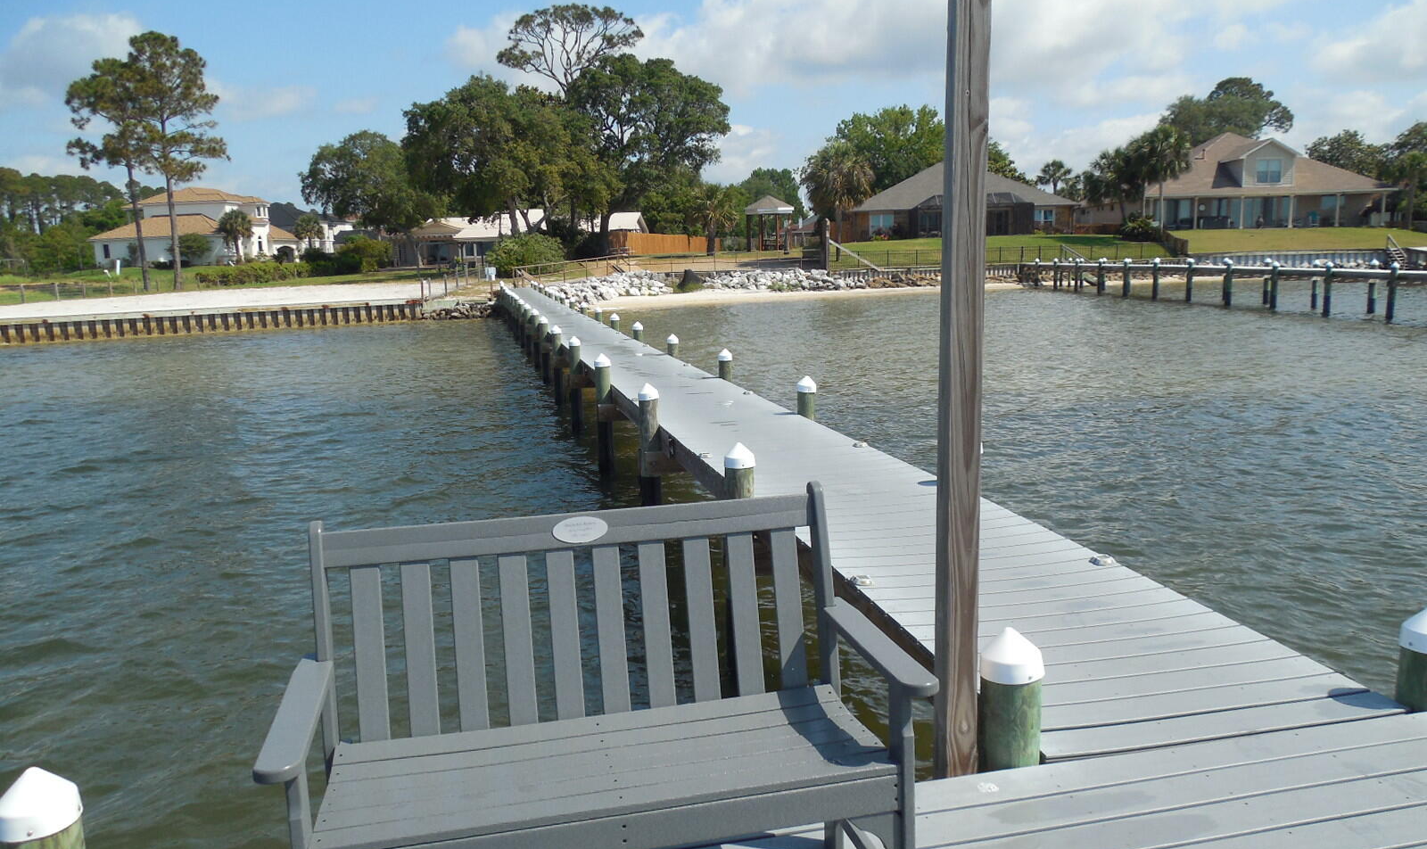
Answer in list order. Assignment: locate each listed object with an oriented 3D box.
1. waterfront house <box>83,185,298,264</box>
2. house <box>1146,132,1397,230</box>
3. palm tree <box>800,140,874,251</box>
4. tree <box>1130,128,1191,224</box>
[{"bbox_3d":[-55.125,-20.930,109.000,17.000,8.300,12.500,5,11,32],"label":"waterfront house"},{"bbox_3d":[44.750,-20.673,87.666,19.400,8.050,14.000,0,10,9],"label":"house"},{"bbox_3d":[7.925,-14.494,66.000,4.500,7.393,4.500,-1,9,0],"label":"palm tree"},{"bbox_3d":[34.355,-18.951,79.000,4.400,7.712,4.400,-1,9,0],"label":"tree"}]

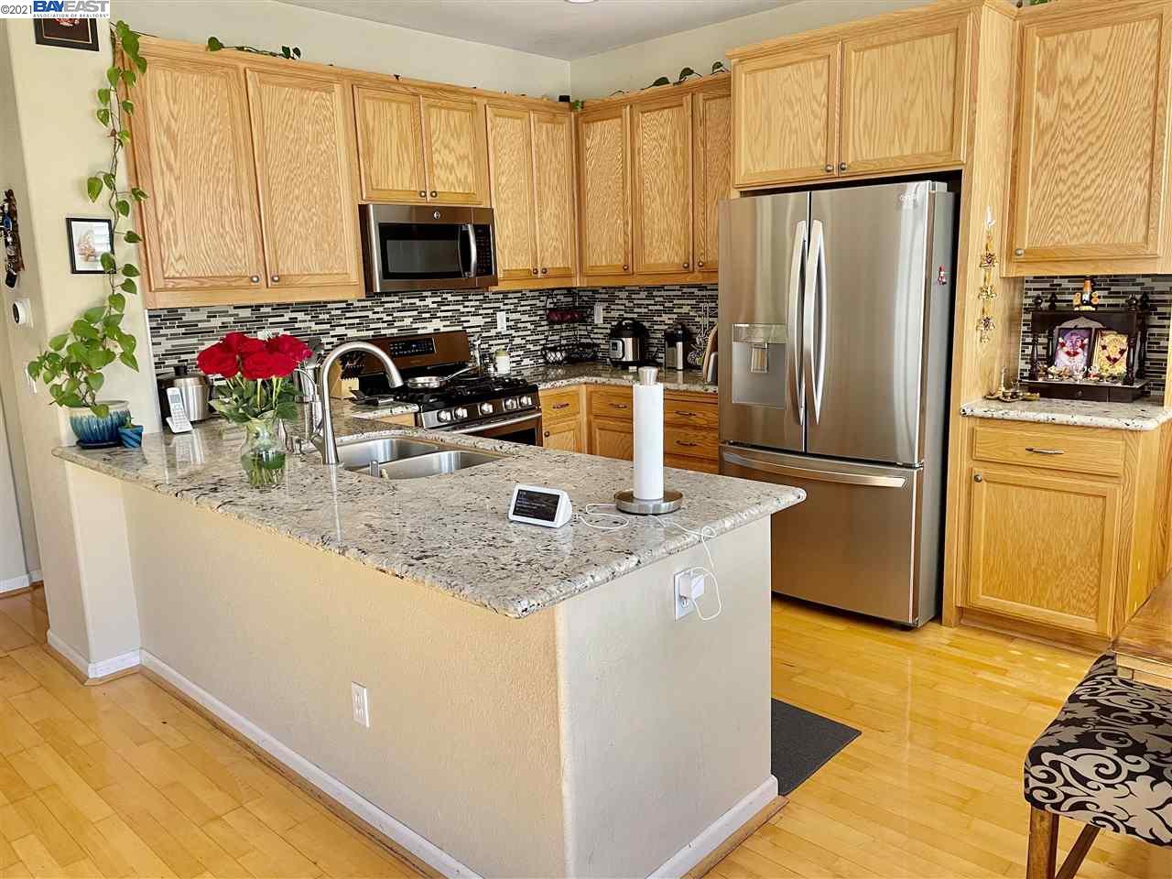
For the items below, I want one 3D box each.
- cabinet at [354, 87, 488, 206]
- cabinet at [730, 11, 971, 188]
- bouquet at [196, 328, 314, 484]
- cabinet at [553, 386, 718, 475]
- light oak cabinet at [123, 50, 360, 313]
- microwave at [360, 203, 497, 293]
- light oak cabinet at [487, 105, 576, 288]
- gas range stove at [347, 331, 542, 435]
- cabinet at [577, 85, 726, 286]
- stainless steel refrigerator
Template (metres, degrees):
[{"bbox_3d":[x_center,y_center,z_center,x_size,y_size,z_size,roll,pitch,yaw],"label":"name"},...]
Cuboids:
[{"bbox_3d":[-0.883,-1.416,4.312,0.338,0.560,0.760,8,15,42],"label":"cabinet"},{"bbox_3d":[1.236,-1.394,3.788,1.048,0.578,0.620,8,15,42],"label":"cabinet"},{"bbox_3d":[-0.966,-0.090,2.590,0.310,0.421,0.280,-6,12,-20],"label":"bouquet"},{"bbox_3d":[0.552,0.134,4.770,0.950,0.876,0.640,8,15,42],"label":"cabinet"},{"bbox_3d":[-1.468,-1.070,3.728,0.338,0.977,0.984,8,15,42],"label":"light oak cabinet"},{"bbox_3d":[-0.844,-0.938,4.383,0.400,0.407,0.760,8,15,42],"label":"microwave"},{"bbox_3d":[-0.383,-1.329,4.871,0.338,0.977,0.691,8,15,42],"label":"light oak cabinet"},{"bbox_3d":[-0.684,0.080,4.470,0.690,1.180,0.762,8,15,42],"label":"gas range stove"},{"bbox_3d":[0.495,-1.327,4.704,1.250,0.977,0.338,8,15,42],"label":"cabinet"},{"bbox_3d":[1.185,-0.176,3.896,0.908,1.775,0.830,8,15,42],"label":"stainless steel refrigerator"}]

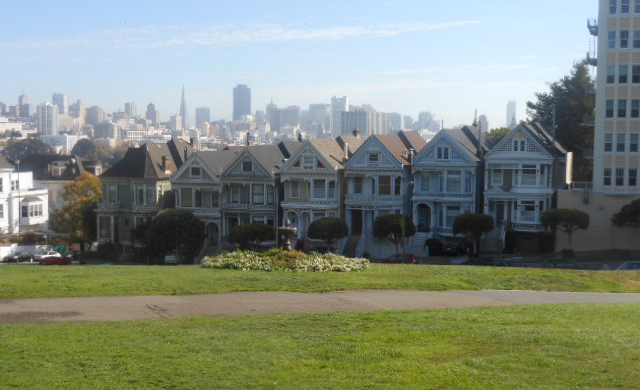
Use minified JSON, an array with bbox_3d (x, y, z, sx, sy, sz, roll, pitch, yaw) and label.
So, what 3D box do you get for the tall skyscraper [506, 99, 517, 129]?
[{"bbox_3d":[854.104,-324.847,3710.781,34.000,190.000,30.000,-1,5,-16],"label":"tall skyscraper"}]

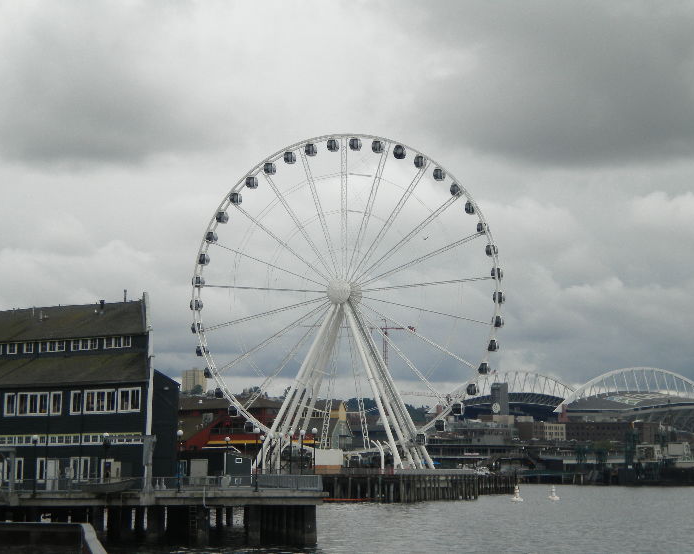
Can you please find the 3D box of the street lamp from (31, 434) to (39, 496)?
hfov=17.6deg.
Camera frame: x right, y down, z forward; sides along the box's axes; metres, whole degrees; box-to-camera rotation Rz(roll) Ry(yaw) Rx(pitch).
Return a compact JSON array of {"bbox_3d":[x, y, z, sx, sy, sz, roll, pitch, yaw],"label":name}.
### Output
[{"bbox_3d":[-22.425,13.596,161.000,0.420,4.400,0.420,-3,-5,30],"label":"street lamp"}]

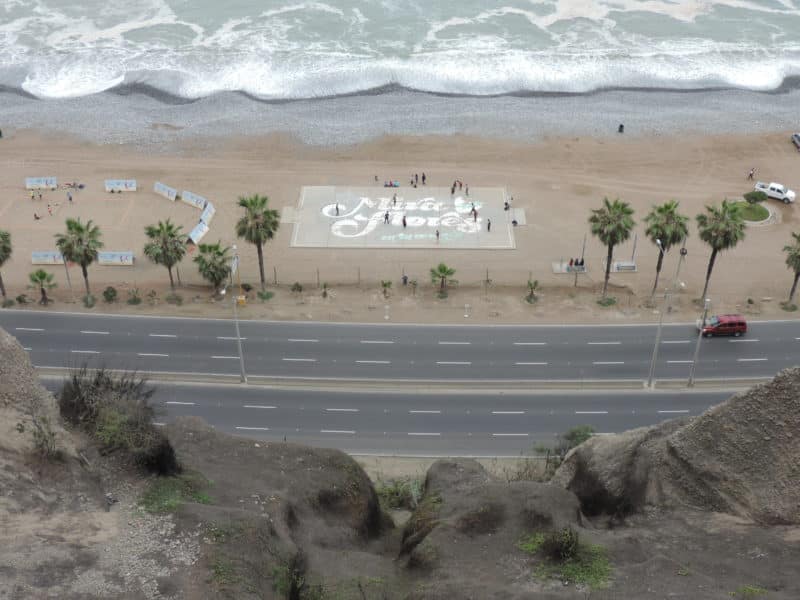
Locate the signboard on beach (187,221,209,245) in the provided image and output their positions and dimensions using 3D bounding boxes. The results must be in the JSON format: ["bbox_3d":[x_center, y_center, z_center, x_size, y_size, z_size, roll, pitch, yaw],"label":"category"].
[{"bbox_3d":[-25.361,-8.414,124.484,1.250,1.200,4.100,6,34,10],"label":"signboard on beach"}]

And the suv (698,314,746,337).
[{"bbox_3d":[35.340,2.810,108.360,4.700,1.740,1.850,-1,33,-1],"label":"suv"}]

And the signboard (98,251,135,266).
[{"bbox_3d":[-35.280,-5.270,123.630,4.200,1.270,1.350,0,33,1],"label":"signboard"}]

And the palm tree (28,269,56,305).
[{"bbox_3d":[-41.110,-1.390,114.130,3.320,4.120,3.320,0,33,0],"label":"palm tree"}]

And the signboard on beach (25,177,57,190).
[{"bbox_3d":[-49.105,-16.169,136.419,4.100,1.200,1.250,-1,33,-1],"label":"signboard on beach"}]

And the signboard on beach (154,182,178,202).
[{"bbox_3d":[-31.333,-14.720,134.091,4.100,1.200,1.250,24,40,32],"label":"signboard on beach"}]

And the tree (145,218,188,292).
[{"bbox_3d":[-27.100,-4.830,114.850,4.980,9.120,4.980,0,33,0],"label":"tree"}]

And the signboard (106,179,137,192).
[{"bbox_3d":[-39.410,-16.310,140.830,4.200,1.270,1.350,-1,33,-1],"label":"signboard"}]

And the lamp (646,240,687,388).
[{"bbox_3d":[25.310,2.640,96.880,0.500,14.600,8.600,-2,33,-3],"label":"lamp"}]

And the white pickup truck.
[{"bbox_3d":[51.780,-14.960,136.950,5.250,1.780,1.850,18,37,26],"label":"white pickup truck"}]

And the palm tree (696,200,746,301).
[{"bbox_3d":[34.620,-5.106,108.893,5.380,12.360,5.220,0,33,0],"label":"palm tree"}]

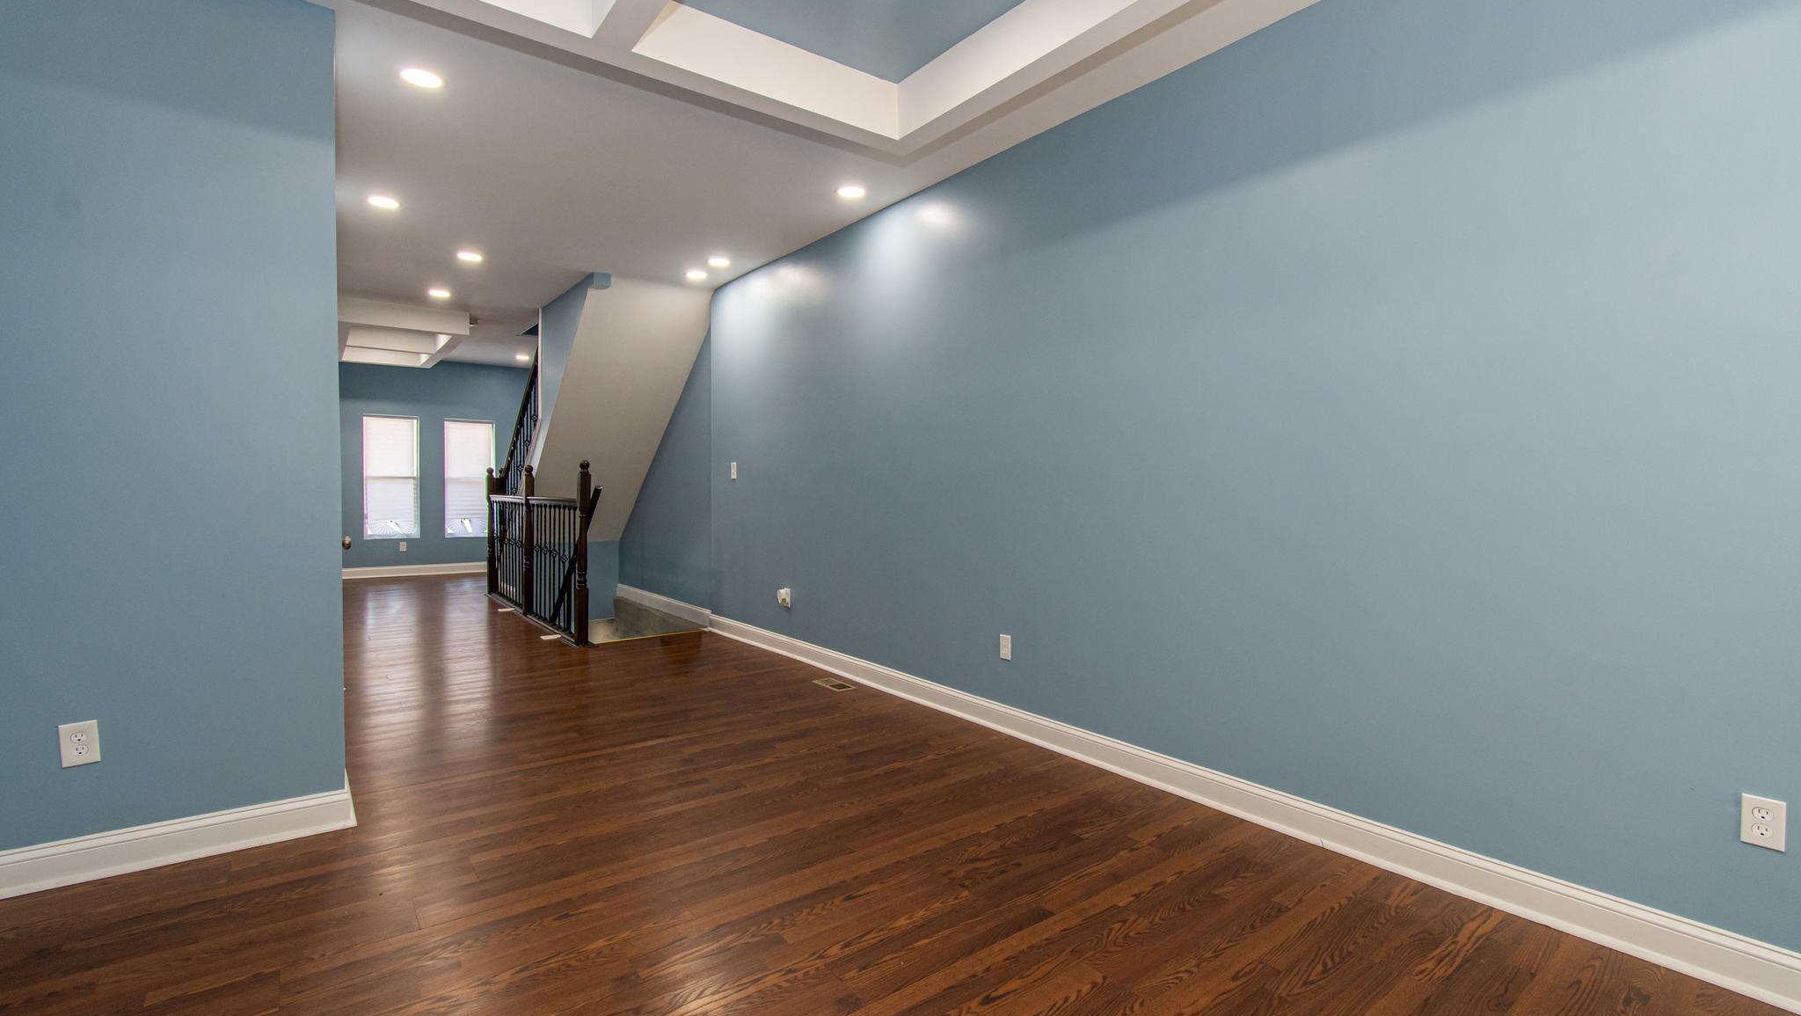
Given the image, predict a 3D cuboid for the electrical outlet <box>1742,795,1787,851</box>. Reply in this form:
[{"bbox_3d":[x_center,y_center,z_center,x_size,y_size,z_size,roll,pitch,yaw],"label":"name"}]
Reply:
[{"bbox_3d":[2.008,0.732,1.745,0.010,0.114,0.070,-1,2,-38],"label":"electrical outlet"}]

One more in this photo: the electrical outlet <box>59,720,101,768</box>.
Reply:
[{"bbox_3d":[-2.438,0.701,2.230,0.079,0.125,0.010,-4,3,-35],"label":"electrical outlet"}]

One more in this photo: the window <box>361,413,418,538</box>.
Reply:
[{"bbox_3d":[-6.613,-0.393,9.769,0.593,1.591,0.120,-1,2,-35],"label":"window"}]

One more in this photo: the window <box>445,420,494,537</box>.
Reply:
[{"bbox_3d":[-5.888,-0.396,10.276,0.593,1.591,0.120,-1,2,-35],"label":"window"}]

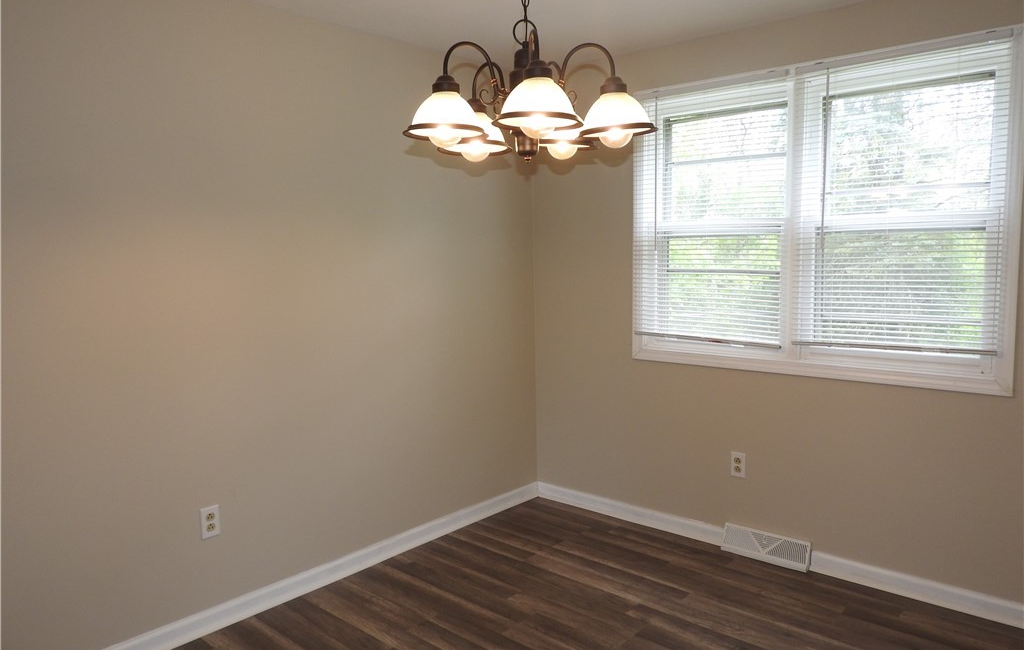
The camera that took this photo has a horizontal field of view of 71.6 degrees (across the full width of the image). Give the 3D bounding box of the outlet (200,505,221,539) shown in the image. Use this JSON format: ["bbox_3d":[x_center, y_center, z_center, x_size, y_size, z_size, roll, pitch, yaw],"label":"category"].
[{"bbox_3d":[-1.144,0.750,2.701,0.009,0.115,0.070,4,7,41],"label":"outlet"}]

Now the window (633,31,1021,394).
[{"bbox_3d":[1.241,-0.446,3.106,1.611,1.336,0.100,4,7,41],"label":"window"}]

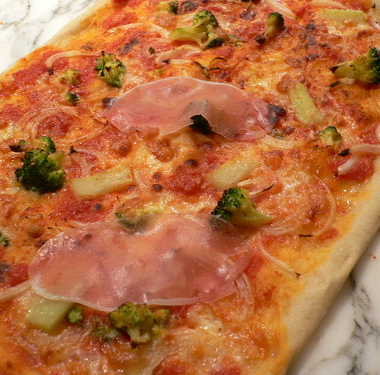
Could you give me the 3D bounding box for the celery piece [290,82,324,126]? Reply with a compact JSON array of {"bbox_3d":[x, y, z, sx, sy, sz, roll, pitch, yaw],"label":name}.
[{"bbox_3d":[0.103,-0.076,0.452,0.016,0.009,0.045,-8,50,-6],"label":"celery piece"}]

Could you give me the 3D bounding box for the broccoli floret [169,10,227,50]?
[{"bbox_3d":[0.008,-0.161,0.513,0.058,0.024,0.046,-12,51,-10],"label":"broccoli floret"}]

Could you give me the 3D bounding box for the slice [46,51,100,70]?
[{"bbox_3d":[-0.116,-0.124,0.495,0.051,0.006,0.018,-12,51,-10],"label":"slice"}]

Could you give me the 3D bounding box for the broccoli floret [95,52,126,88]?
[{"bbox_3d":[-0.073,-0.108,0.465,0.028,0.018,0.035,13,52,10],"label":"broccoli floret"}]

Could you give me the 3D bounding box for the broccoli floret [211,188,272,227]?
[{"bbox_3d":[0.037,0.014,0.368,0.046,0.022,0.027,19,53,15],"label":"broccoli floret"}]

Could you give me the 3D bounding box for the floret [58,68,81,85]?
[{"bbox_3d":[-0.113,-0.104,0.474,0.021,0.011,0.016,-14,52,-12],"label":"floret"}]

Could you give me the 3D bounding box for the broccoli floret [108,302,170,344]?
[{"bbox_3d":[-0.031,0.084,0.312,0.039,0.018,0.026,-3,50,-2],"label":"broccoli floret"}]

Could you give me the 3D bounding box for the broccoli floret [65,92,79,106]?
[{"bbox_3d":[-0.104,-0.077,0.445,0.012,0.008,0.012,12,52,9],"label":"broccoli floret"}]

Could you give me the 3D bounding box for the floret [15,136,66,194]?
[{"bbox_3d":[-0.115,-0.017,0.391,0.040,0.028,0.045,-8,50,-7],"label":"floret"}]

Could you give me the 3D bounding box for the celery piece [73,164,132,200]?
[{"bbox_3d":[-0.067,-0.005,0.386,0.045,0.008,0.015,-21,54,-16],"label":"celery piece"}]

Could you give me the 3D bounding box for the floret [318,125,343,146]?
[{"bbox_3d":[0.115,-0.042,0.414,0.019,0.012,0.015,0,51,0],"label":"floret"}]

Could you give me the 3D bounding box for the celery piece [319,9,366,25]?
[{"bbox_3d":[0.159,-0.178,0.526,0.045,0.009,0.016,5,51,4],"label":"celery piece"}]

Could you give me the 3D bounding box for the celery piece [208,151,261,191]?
[{"bbox_3d":[0.034,-0.013,0.399,0.040,0.009,0.017,-26,55,-20],"label":"celery piece"}]

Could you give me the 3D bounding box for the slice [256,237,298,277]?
[{"bbox_3d":[0.060,0.047,0.346,0.007,0.005,0.034,-34,58,-24],"label":"slice"}]

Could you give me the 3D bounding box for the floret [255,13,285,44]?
[{"bbox_3d":[0.080,-0.160,0.509,0.022,0.015,0.043,22,54,17],"label":"floret"}]

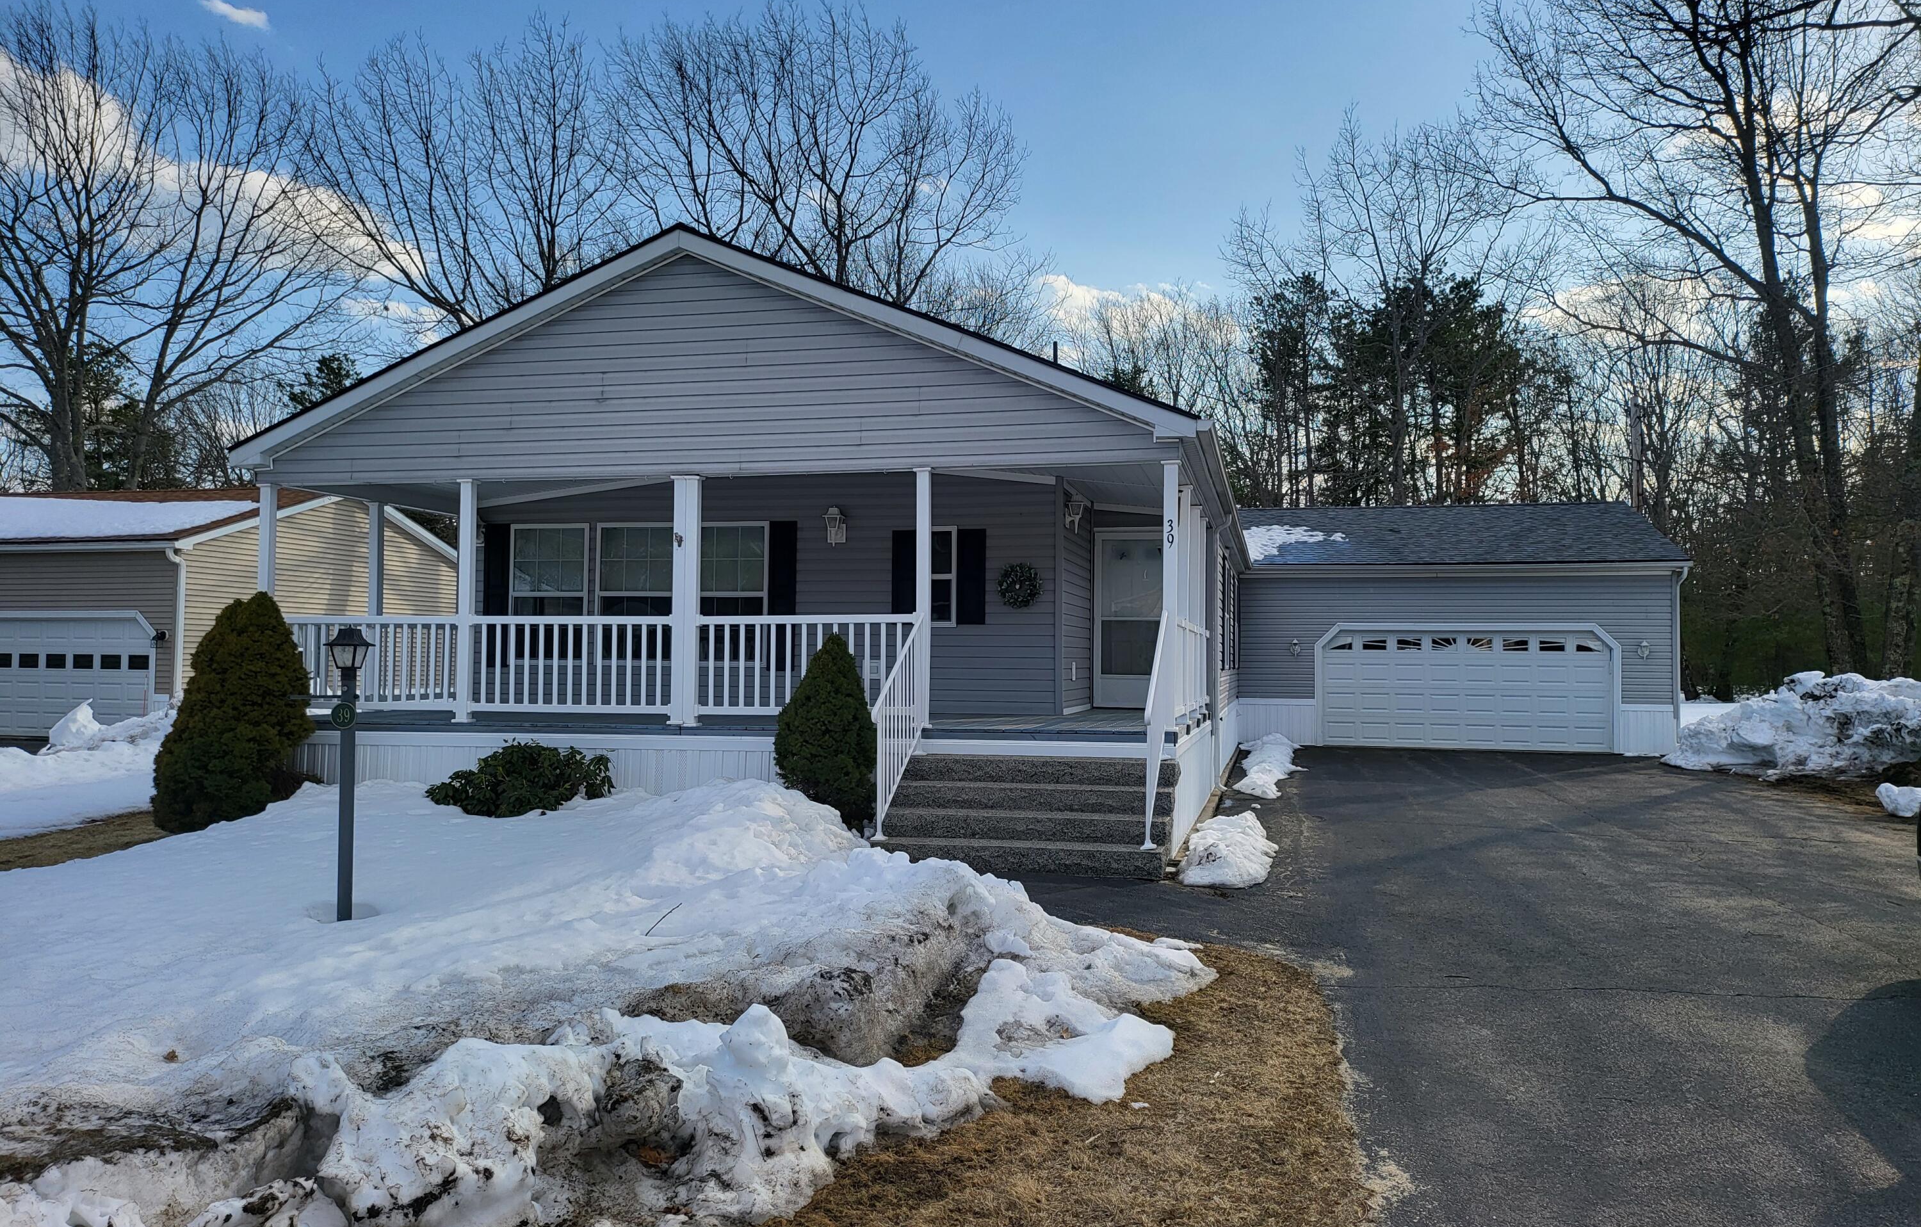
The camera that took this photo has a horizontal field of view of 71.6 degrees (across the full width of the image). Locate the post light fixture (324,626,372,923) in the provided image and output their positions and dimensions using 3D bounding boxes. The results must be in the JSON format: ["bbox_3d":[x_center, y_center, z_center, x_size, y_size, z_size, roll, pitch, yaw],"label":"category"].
[{"bbox_3d":[-3.224,0.863,6.977,0.250,1.580,0.250,0,-2,14],"label":"post light fixture"}]

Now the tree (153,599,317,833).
[{"bbox_3d":[-6.363,0.851,11.584,1.270,2.050,1.270,0,-2,14],"label":"tree"}]

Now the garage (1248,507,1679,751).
[{"bbox_3d":[9.827,0.162,27.799,7.650,4.800,8.900,0,-2,14],"label":"garage"}]

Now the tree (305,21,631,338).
[{"bbox_3d":[-12.514,-6.435,34.288,8.000,18.000,8.000,0,-2,14],"label":"tree"}]

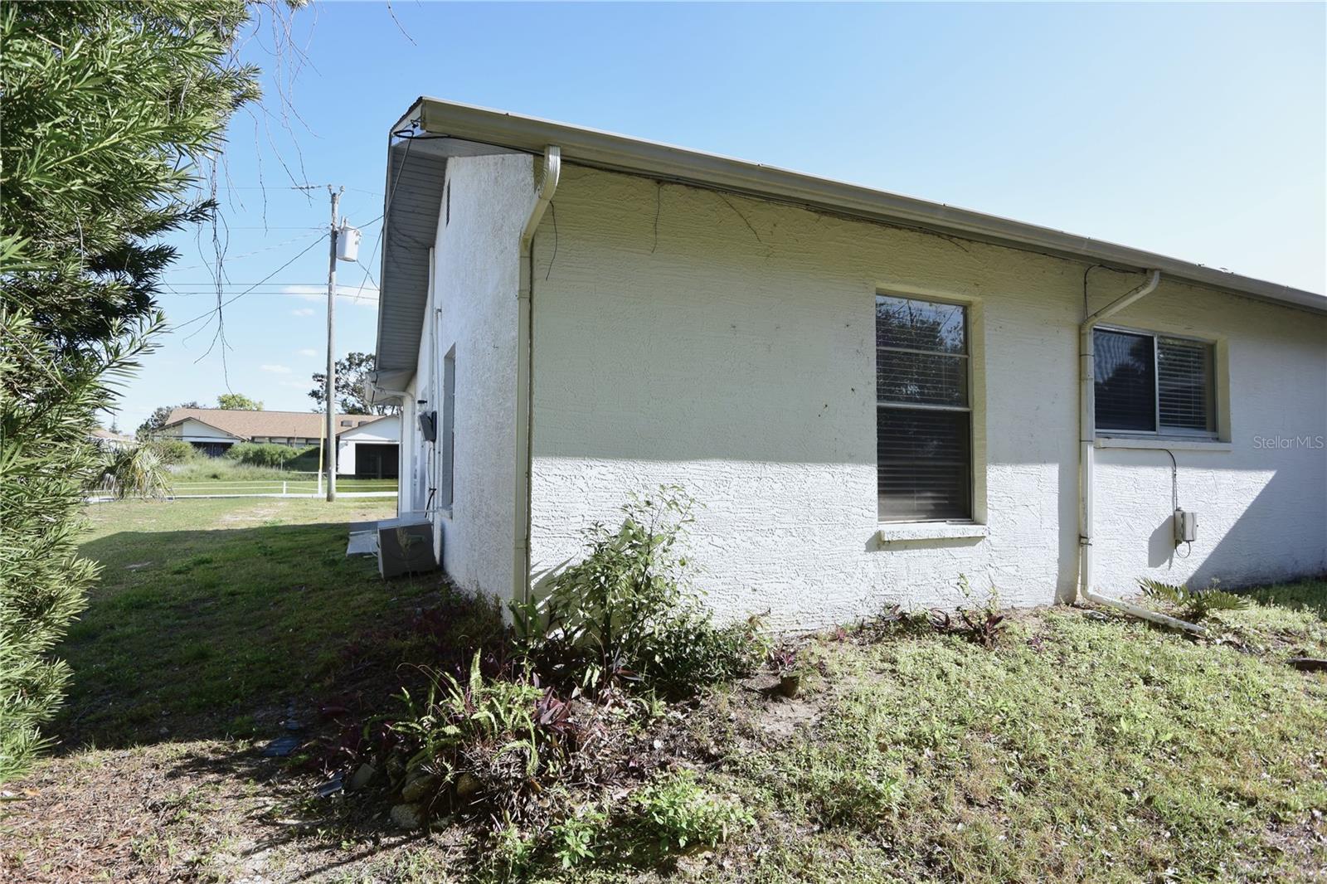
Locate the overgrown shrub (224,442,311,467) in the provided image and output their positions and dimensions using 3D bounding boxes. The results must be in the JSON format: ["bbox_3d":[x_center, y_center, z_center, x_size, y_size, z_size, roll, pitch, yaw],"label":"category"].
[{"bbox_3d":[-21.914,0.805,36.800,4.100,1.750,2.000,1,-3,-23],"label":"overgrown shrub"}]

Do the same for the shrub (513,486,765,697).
[{"bbox_3d":[-0.114,0.664,3.210,1.050,0.930,0.660,1,-3,-23],"label":"shrub"}]

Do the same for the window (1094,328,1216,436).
[{"bbox_3d":[4.185,-0.495,5.653,1.720,0.900,0.080,1,-3,-23],"label":"window"}]

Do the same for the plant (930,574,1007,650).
[{"bbox_3d":[1.799,0.968,3.988,0.380,0.420,0.320,1,-3,-23],"label":"plant"}]

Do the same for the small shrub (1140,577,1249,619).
[{"bbox_3d":[3.701,1.076,4.648,0.600,0.270,0.500,1,-3,-23],"label":"small shrub"}]

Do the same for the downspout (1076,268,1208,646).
[{"bbox_3d":[3.334,0.024,4.672,0.100,2.430,0.800,1,-3,-23],"label":"downspout"}]

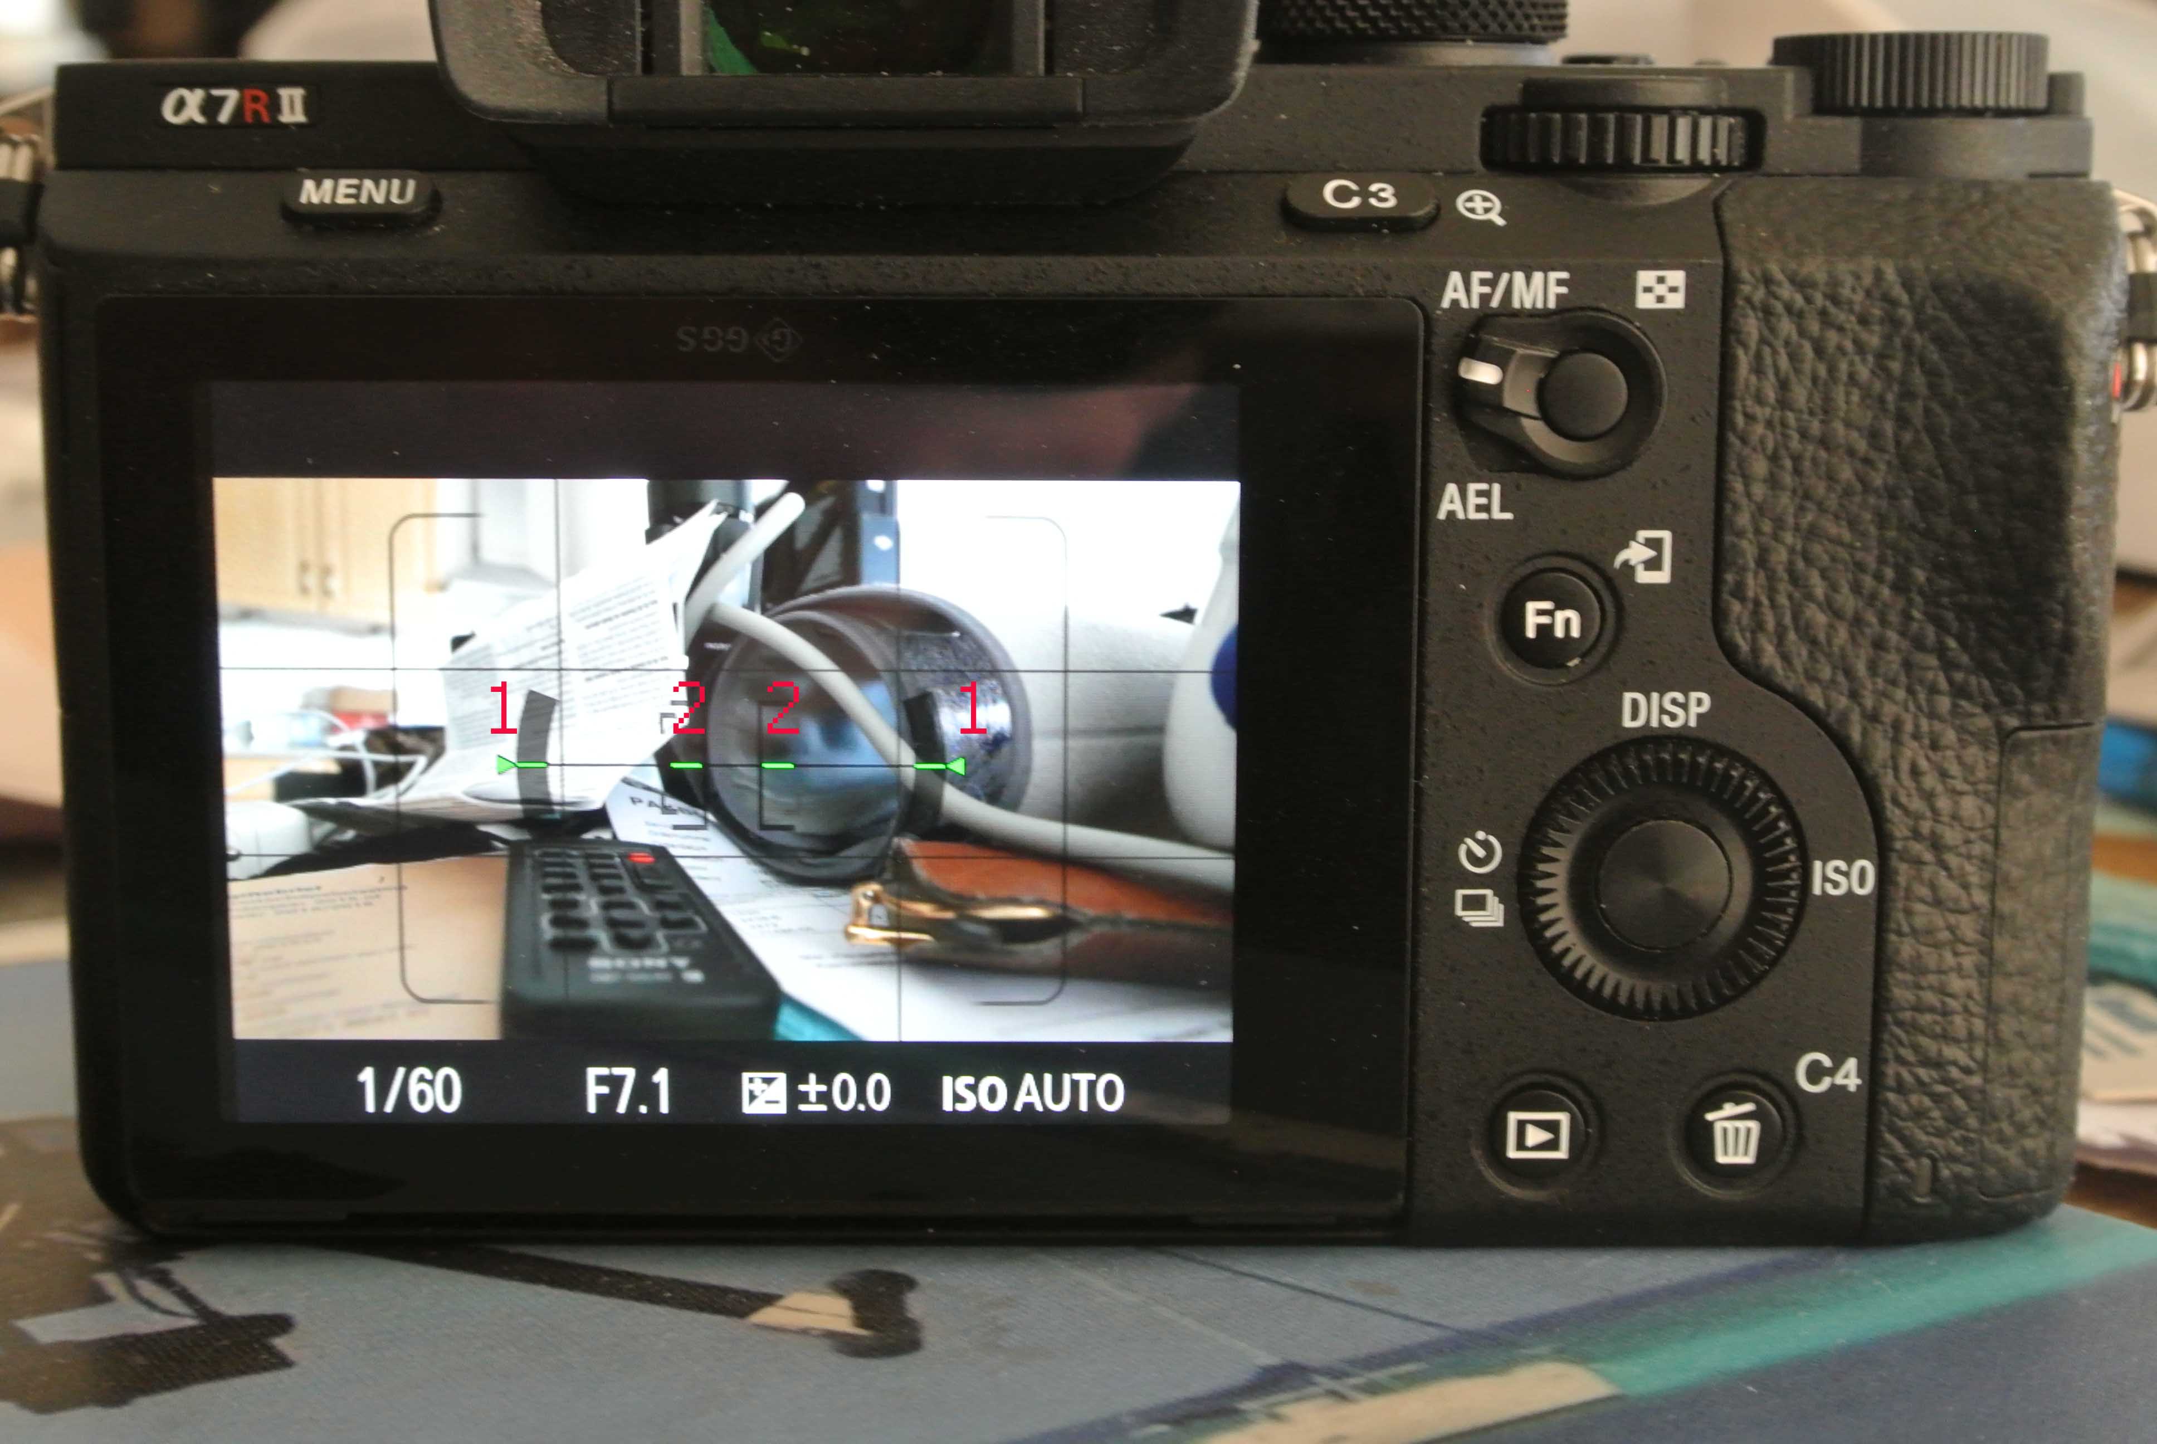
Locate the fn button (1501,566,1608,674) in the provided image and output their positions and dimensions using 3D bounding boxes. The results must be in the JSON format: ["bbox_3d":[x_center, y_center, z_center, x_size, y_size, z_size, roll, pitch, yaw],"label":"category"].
[{"bbox_3d":[0.029,-0.006,0.202,0.006,0.006,0.002,0,9,-1],"label":"fn button"}]

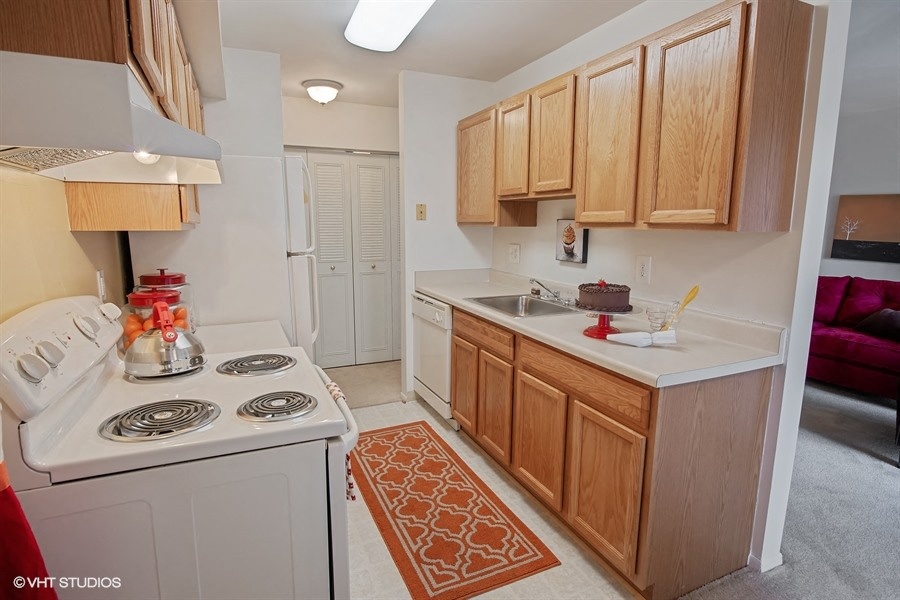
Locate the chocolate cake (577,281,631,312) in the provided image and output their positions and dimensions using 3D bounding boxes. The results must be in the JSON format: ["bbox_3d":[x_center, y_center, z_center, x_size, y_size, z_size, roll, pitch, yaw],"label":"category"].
[{"bbox_3d":[0.684,-0.028,2.102,0.242,0.122,0.242,0,10,0],"label":"chocolate cake"}]

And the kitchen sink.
[{"bbox_3d":[0.457,0.108,2.901,0.555,0.170,0.647,-4,11,-24],"label":"kitchen sink"}]

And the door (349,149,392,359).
[{"bbox_3d":[-0.765,-0.375,4.637,0.398,2.037,0.035,-4,11,-24],"label":"door"}]

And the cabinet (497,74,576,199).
[{"bbox_3d":[0.598,-0.894,2.750,0.314,0.602,0.763,-4,10,-24],"label":"cabinet"}]

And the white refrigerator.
[{"bbox_3d":[-1.218,0.113,2.705,0.789,1.725,0.768,-4,11,-24],"label":"white refrigerator"}]

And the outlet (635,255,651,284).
[{"bbox_3d":[0.984,-0.150,2.419,0.009,0.132,0.080,-4,11,-24],"label":"outlet"}]

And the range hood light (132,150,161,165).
[{"bbox_3d":[-0.830,-0.406,1.299,0.080,0.072,0.080,-4,10,-24],"label":"range hood light"}]

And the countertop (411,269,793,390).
[{"bbox_3d":[0.508,0.023,2.722,0.654,0.144,2.295,-4,11,-24],"label":"countertop"}]

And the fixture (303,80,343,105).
[{"bbox_3d":[-0.995,-1.602,3.725,0.310,0.150,0.310,-4,10,-24],"label":"fixture"}]

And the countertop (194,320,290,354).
[{"bbox_3d":[-1.031,0.190,1.994,0.646,0.040,0.615,-4,10,-24],"label":"countertop"}]

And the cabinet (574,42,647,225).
[{"bbox_3d":[0.849,-0.717,2.241,0.320,0.750,0.465,-4,11,-24],"label":"cabinet"}]

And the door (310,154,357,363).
[{"bbox_3d":[-1.098,-0.344,4.458,0.388,2.012,0.036,-4,10,-24],"label":"door"}]

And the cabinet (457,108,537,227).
[{"bbox_3d":[0.316,-0.915,3.382,0.314,0.768,0.613,-4,10,-24],"label":"cabinet"}]

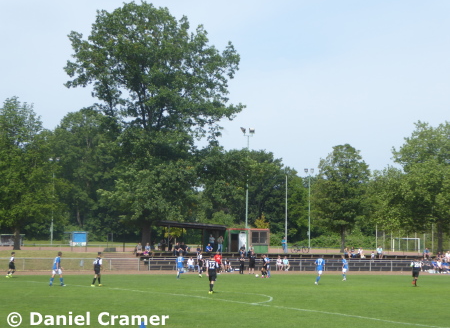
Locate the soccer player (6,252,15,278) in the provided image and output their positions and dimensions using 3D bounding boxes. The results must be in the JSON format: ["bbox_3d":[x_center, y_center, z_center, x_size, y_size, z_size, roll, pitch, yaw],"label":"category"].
[{"bbox_3d":[-14.808,7.023,81.000,0.650,1.750,0.500,2,-4,-17],"label":"soccer player"}]

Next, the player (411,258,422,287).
[{"bbox_3d":[10.825,6.126,66.280,0.600,1.590,0.500,1,-4,-12],"label":"player"}]

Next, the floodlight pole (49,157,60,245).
[{"bbox_3d":[-29.929,6.637,205.000,1.900,15.400,0.900,3,-5,-26],"label":"floodlight pole"}]

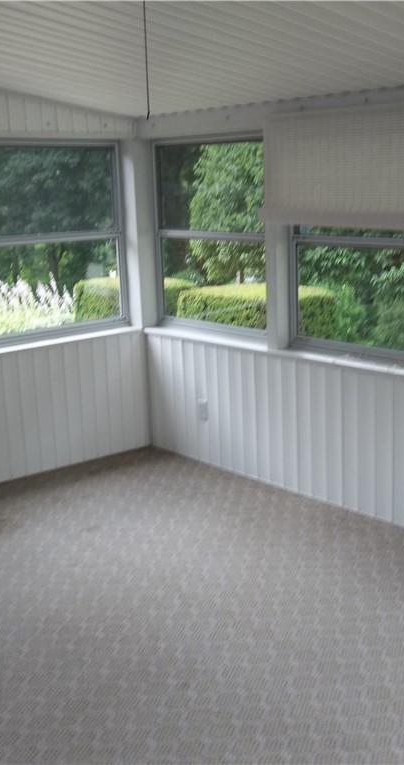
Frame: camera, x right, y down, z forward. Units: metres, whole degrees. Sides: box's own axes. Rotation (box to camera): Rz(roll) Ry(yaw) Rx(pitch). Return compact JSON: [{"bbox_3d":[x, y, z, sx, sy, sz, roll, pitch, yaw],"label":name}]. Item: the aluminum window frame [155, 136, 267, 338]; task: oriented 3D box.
[{"bbox_3d":[0.065,-0.906,4.974,0.090,1.210,1.080,-13,17,-40],"label":"aluminum window frame"}]

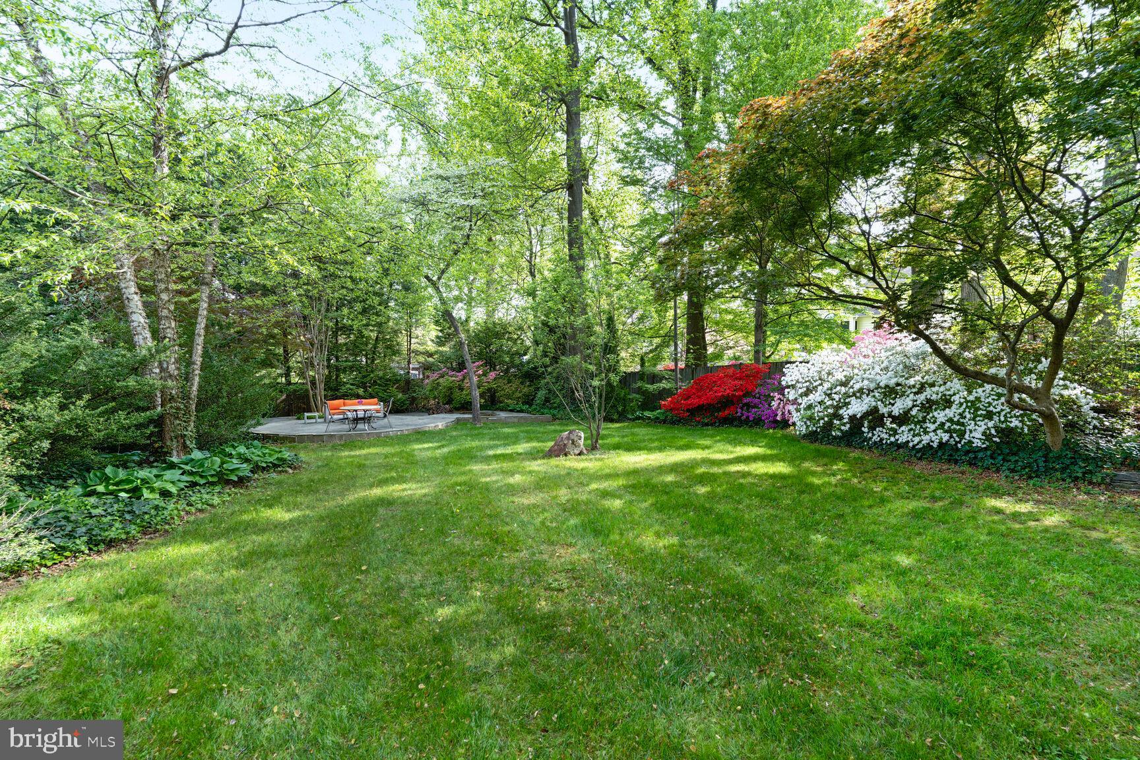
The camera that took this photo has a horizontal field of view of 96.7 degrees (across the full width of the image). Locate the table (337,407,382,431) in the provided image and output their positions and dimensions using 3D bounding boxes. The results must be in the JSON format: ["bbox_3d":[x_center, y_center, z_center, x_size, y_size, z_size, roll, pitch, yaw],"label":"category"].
[{"bbox_3d":[-6.500,1.215,15.700,1.250,0.730,1.250,0,0,0],"label":"table"}]

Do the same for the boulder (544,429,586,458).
[{"bbox_3d":[-0.099,1.421,11.300,0.900,0.600,0.650,0,0,0],"label":"boulder"}]

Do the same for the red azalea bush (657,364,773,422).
[{"bbox_3d":[4.685,0.416,16.300,3.200,1.850,2.200,0,0,23],"label":"red azalea bush"}]

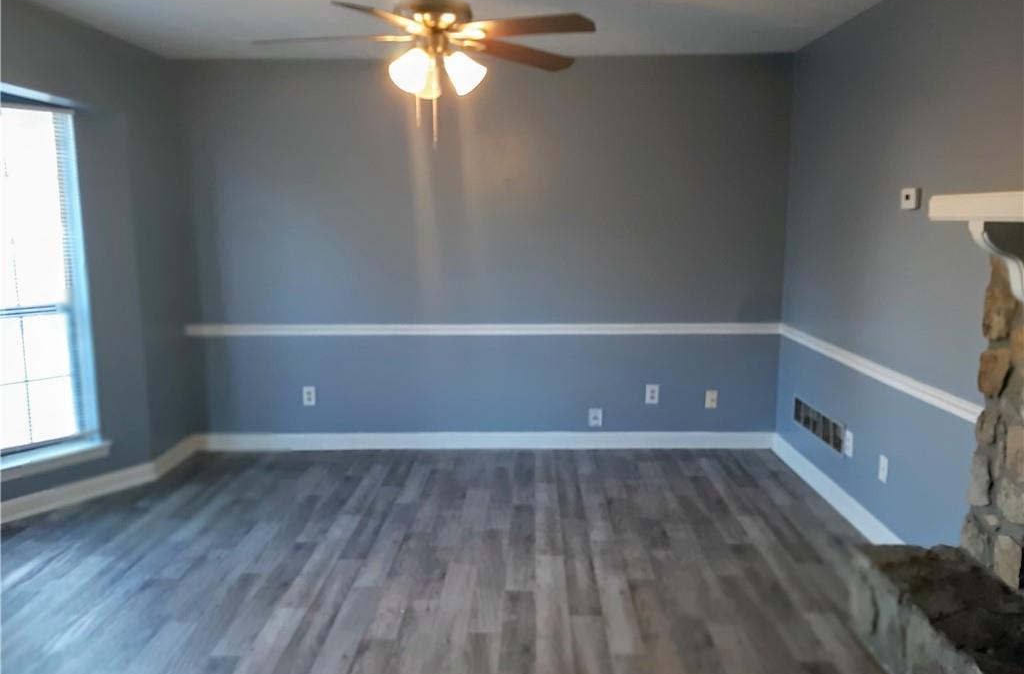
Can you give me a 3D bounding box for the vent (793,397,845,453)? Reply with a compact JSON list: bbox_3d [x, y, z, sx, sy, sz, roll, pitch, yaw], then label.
[{"bbox_3d":[1.634,0.465,4.145,0.030,0.145,0.709,0,9,1],"label":"vent"}]

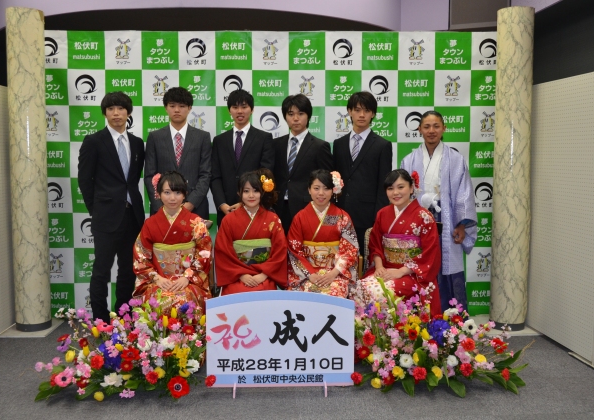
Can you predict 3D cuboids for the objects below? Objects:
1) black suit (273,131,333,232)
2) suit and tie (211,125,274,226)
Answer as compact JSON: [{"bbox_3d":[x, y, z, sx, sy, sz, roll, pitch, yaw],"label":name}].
[{"bbox_3d":[0.041,0.163,4.296,0.460,1.490,0.310,2,5,27],"label":"black suit"},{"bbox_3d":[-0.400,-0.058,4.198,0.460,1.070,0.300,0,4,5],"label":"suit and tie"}]

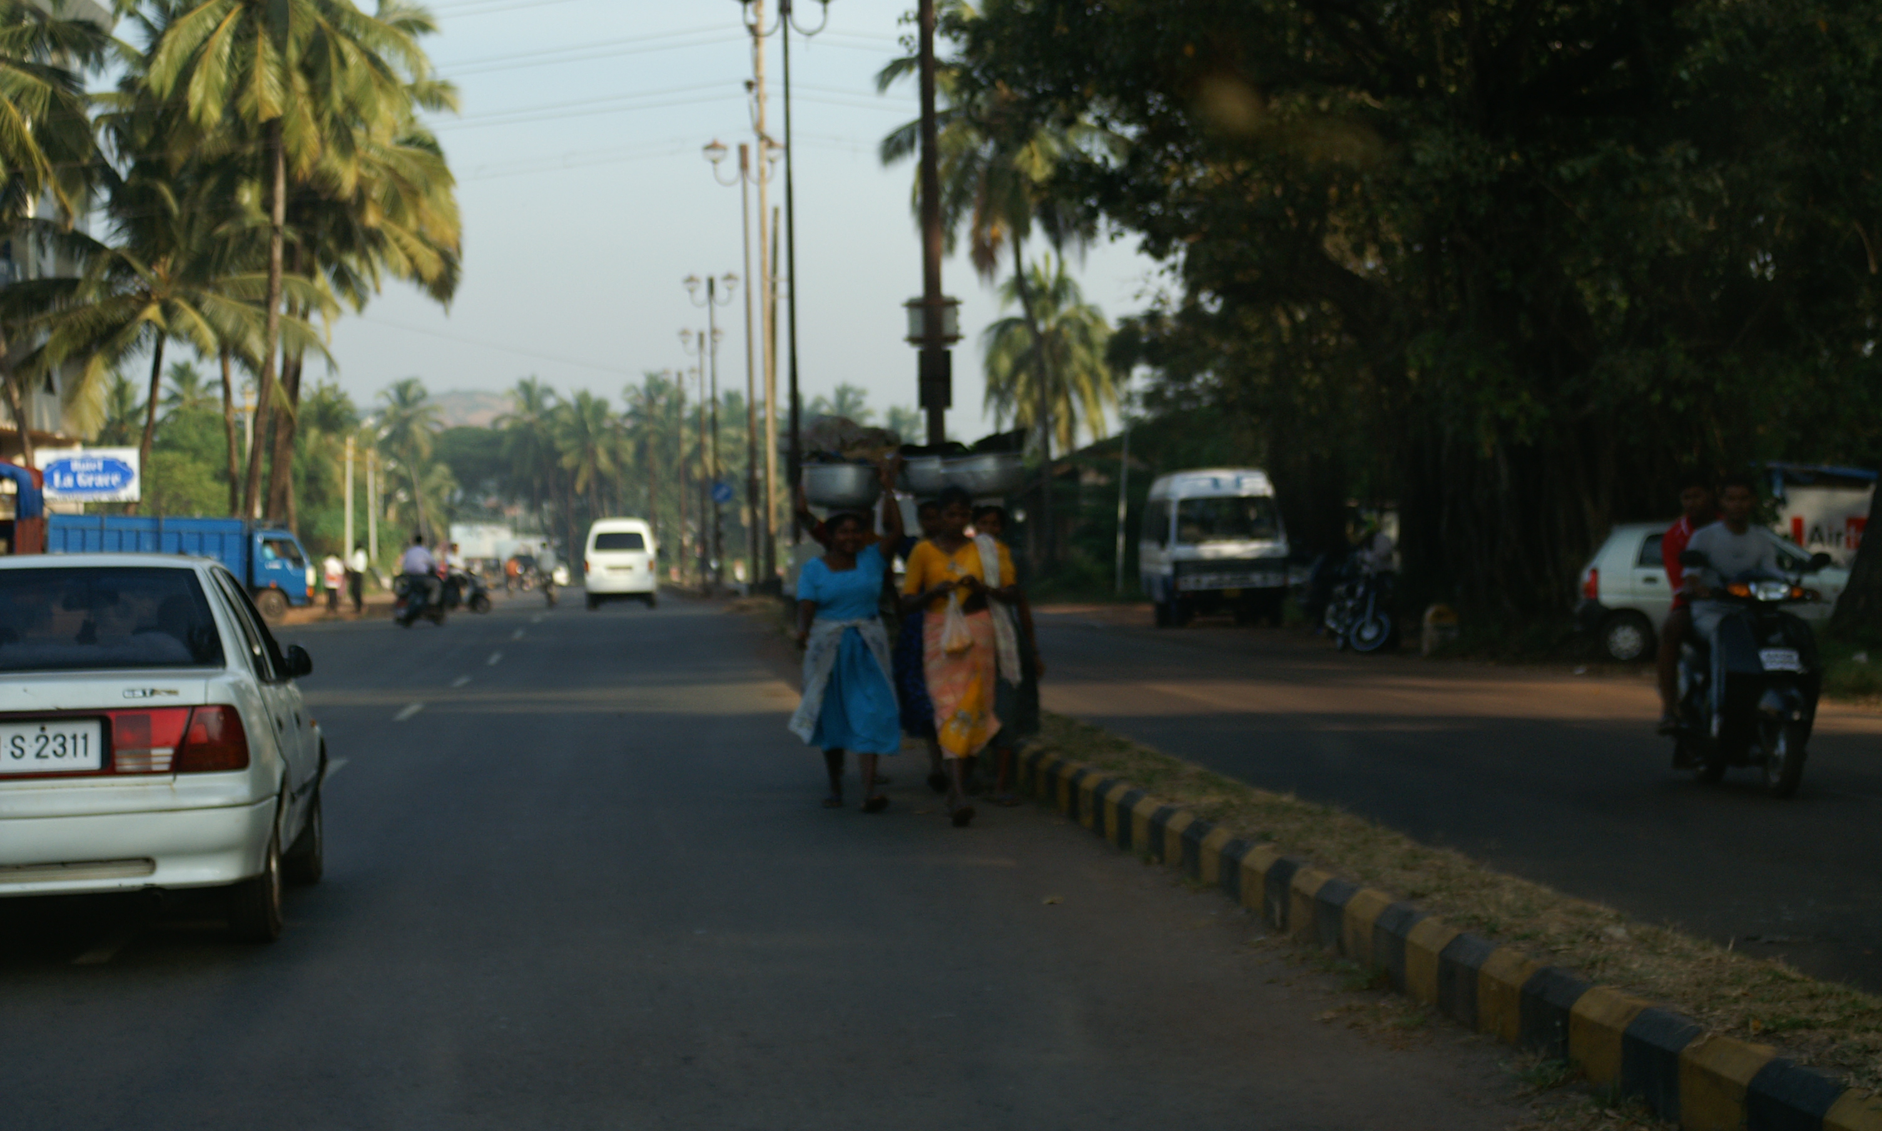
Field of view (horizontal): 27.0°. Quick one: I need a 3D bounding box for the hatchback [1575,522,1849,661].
[{"bbox_3d":[8.528,0.280,41.500,3.500,1.460,1.490,-1,0,3],"label":"hatchback"}]

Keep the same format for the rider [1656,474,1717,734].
[{"bbox_3d":[3.878,0.197,20.200,0.520,1.350,0.620,-1,0,-6],"label":"rider"}]

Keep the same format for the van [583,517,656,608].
[{"bbox_3d":[-6.832,-0.047,83.500,1.470,1.880,3.600,-1,0,-4],"label":"van"}]

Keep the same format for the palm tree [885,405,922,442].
[{"bbox_3d":[-3.733,-7.612,390.000,5.400,16.500,5.400,-1,0,0],"label":"palm tree"}]

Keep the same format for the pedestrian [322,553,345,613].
[{"bbox_3d":[-14.744,0.410,95.000,0.550,1.520,0.400,-1,0,-6],"label":"pedestrian"}]

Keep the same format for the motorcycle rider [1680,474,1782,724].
[{"bbox_3d":[4.015,0.168,19.900,0.530,1.270,0.740,-1,0,-6],"label":"motorcycle rider"}]

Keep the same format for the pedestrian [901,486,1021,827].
[{"bbox_3d":[0.096,0.440,18.900,0.580,1.640,0.420,-1,0,-2],"label":"pedestrian"}]

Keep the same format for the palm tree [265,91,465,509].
[{"bbox_3d":[-14.155,-5.131,93.000,5.700,12.300,5.700,-1,0,-5],"label":"palm tree"}]

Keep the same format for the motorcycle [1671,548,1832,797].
[{"bbox_3d":[4.084,0.531,19.800,0.740,1.200,1.780,-1,0,-6],"label":"motorcycle"}]

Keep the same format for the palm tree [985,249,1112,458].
[{"bbox_3d":[4.552,-6.503,165.000,5.600,13.300,5.600,-1,0,-5],"label":"palm tree"}]

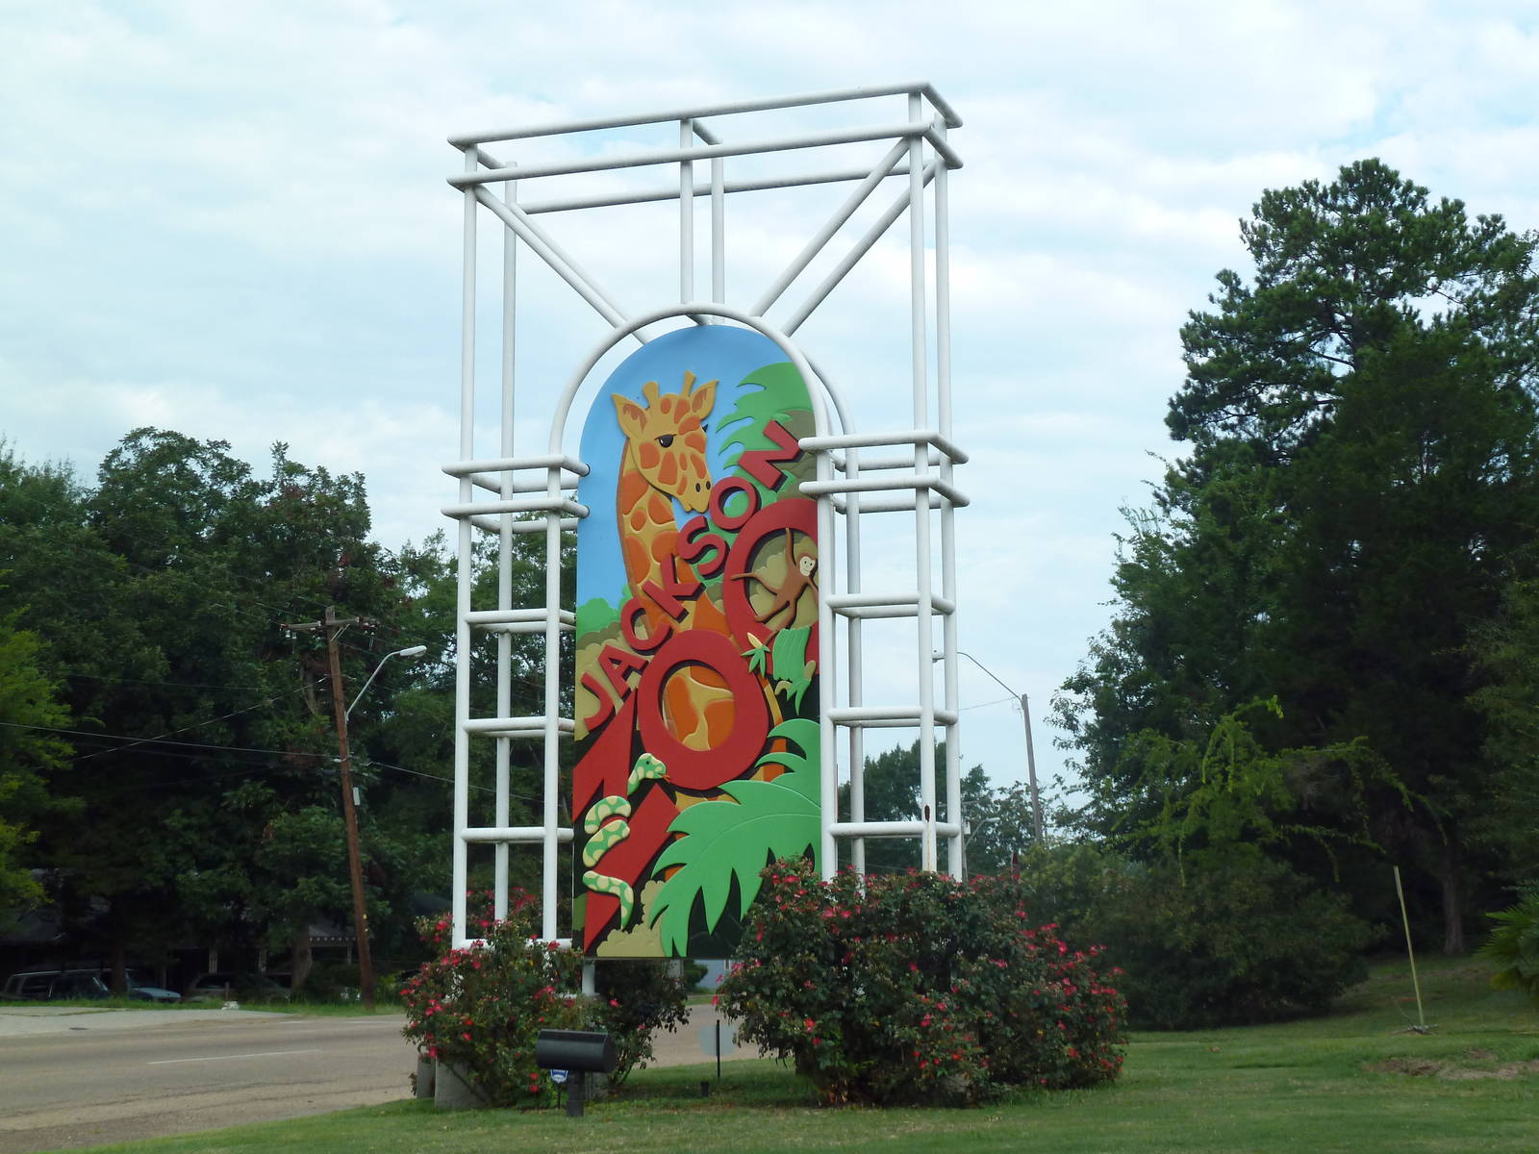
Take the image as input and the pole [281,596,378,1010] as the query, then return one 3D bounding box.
[{"bbox_3d":[-9.168,4.998,53.550,2.450,8.772,0.450,-12,-9,33],"label":"pole"}]

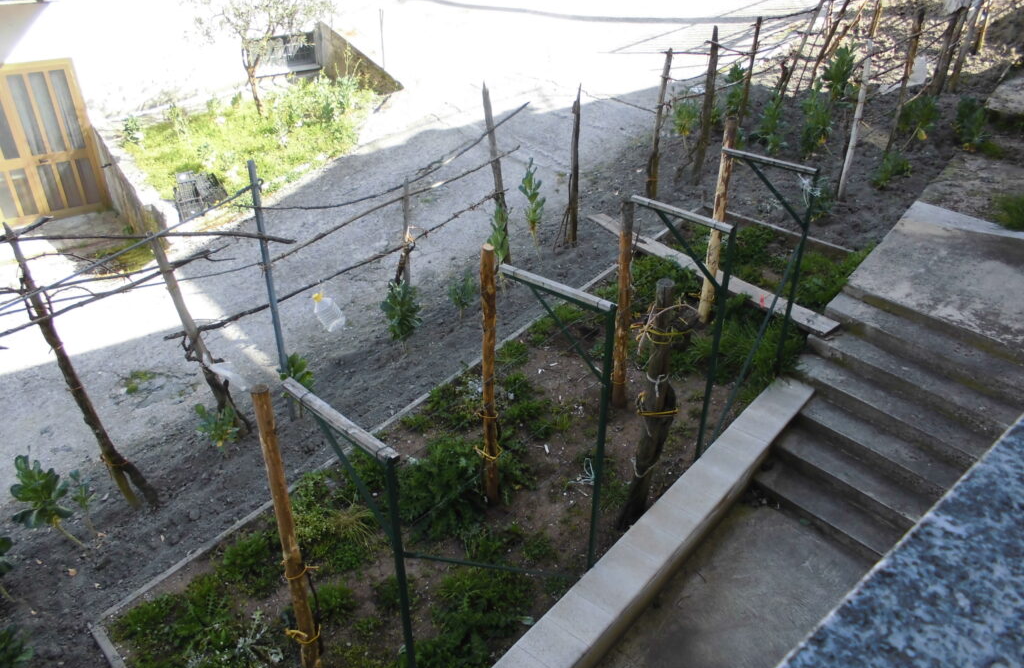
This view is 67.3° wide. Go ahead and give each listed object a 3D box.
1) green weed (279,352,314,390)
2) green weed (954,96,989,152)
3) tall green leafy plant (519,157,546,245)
[{"bbox_3d":[-1.892,0.402,6.801,0.340,0.551,0.340,0,28,0],"label":"green weed"},{"bbox_3d":[5.915,-2.697,9.900,0.407,0.711,0.395,19,38,26],"label":"green weed"},{"bbox_3d":[0.215,-1.329,8.050,0.290,1.009,0.290,1,29,1],"label":"tall green leafy plant"}]

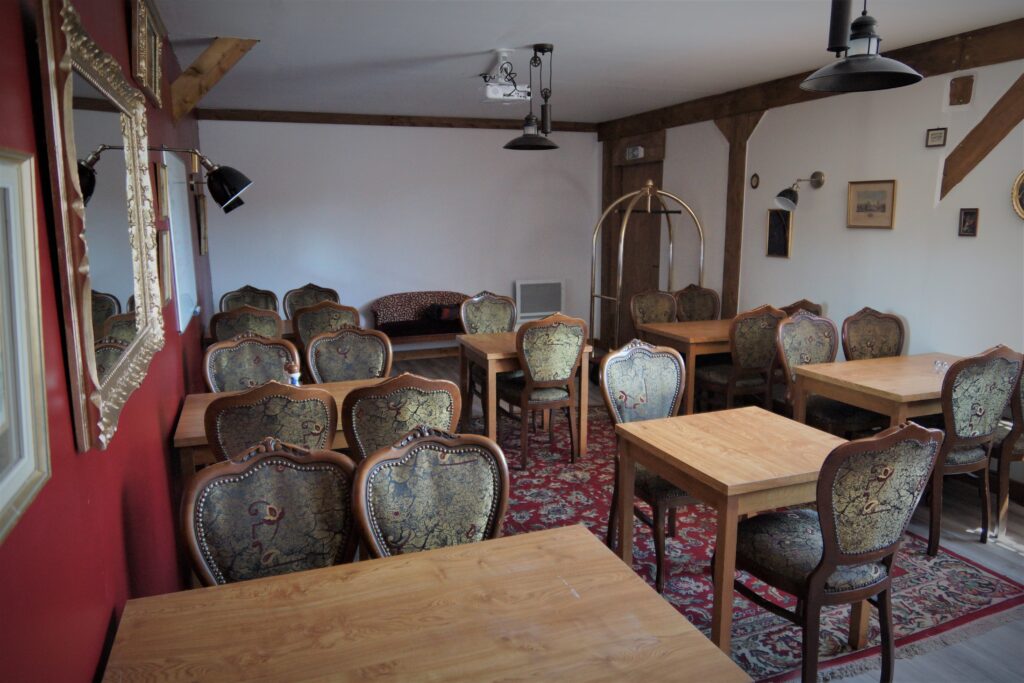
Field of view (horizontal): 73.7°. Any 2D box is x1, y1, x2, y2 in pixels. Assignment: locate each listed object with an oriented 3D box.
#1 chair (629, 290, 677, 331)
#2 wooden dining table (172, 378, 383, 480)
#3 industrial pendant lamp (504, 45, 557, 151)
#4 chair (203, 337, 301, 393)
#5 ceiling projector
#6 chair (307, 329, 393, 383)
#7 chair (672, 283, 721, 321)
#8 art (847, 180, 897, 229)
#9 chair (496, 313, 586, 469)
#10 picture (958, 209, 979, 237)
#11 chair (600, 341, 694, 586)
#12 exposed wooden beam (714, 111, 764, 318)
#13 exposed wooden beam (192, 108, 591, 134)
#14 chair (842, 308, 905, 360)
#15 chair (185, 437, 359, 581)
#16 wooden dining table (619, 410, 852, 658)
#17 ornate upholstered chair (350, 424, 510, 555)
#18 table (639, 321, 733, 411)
[{"bbox_3d":[1.259,0.085,5.531,0.490,1.000,0.560,-4,11,-21],"label":"chair"},{"bbox_3d":[-0.916,0.648,3.236,1.110,0.750,0.705,-4,11,-21],"label":"wooden dining table"},{"bbox_3d":[0.123,-1.500,4.205,0.375,0.630,0.375,0,10,0],"label":"industrial pendant lamp"},{"bbox_3d":[-1.257,0.497,3.381,0.490,1.000,0.575,-5,11,-20],"label":"chair"},{"bbox_3d":[-0.029,-1.612,4.172,0.270,0.310,0.235,-3,11,-16],"label":"ceiling projector"},{"bbox_3d":[-0.790,0.455,3.582,0.490,1.000,0.575,-5,11,-20],"label":"chair"},{"bbox_3d":[1.675,0.043,5.754,0.490,1.000,0.560,-4,11,-21],"label":"chair"},{"bbox_3d":[2.404,-0.918,4.594,0.025,0.312,0.370,-4,11,-21],"label":"art"},{"bbox_3d":[0.170,0.275,4.502,0.490,1.000,0.560,-4,11,-21],"label":"chair"},{"bbox_3d":[2.643,-0.688,3.957,0.018,0.160,0.117,-4,11,-21],"label":"picture"},{"bbox_3d":[0.710,0.532,3.137,0.490,1.000,0.590,-4,11,-21],"label":"chair"},{"bbox_3d":[1.923,-0.704,5.918,0.130,2.410,0.660,-4,11,-21],"label":"exposed wooden beam"},{"bbox_3d":[-0.960,-2.253,6.993,4.170,0.090,0.100,-5,12,-21],"label":"exposed wooden beam"},{"bbox_3d":[2.381,0.322,4.219,0.490,1.000,0.590,-4,11,-21],"label":"chair"},{"bbox_3d":[-0.557,0.808,1.688,0.490,1.000,0.590,-4,11,-21],"label":"chair"},{"bbox_3d":[0.884,0.744,2.672,0.703,0.750,0.700,-4,11,-21],"label":"wooden dining table"},{"bbox_3d":[-0.151,0.786,1.817,0.490,1.000,0.575,-5,11,-20],"label":"ornate upholstered chair"},{"bbox_3d":[1.610,0.256,5.190,1.110,0.755,0.695,-5,11,-20],"label":"table"}]

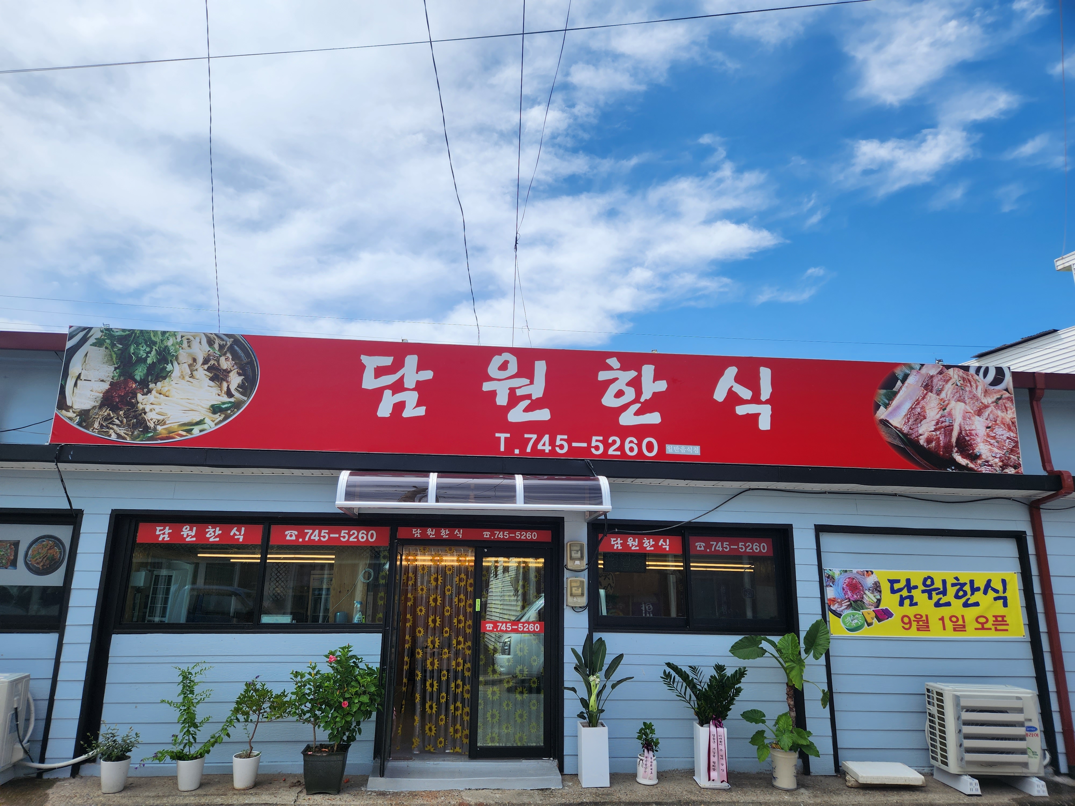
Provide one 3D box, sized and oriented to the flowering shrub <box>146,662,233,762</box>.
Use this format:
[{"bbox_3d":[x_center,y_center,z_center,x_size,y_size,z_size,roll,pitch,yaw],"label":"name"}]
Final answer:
[{"bbox_3d":[-2.992,2.690,6.230,0.665,0.784,0.460,2,-14,-5],"label":"flowering shrub"}]

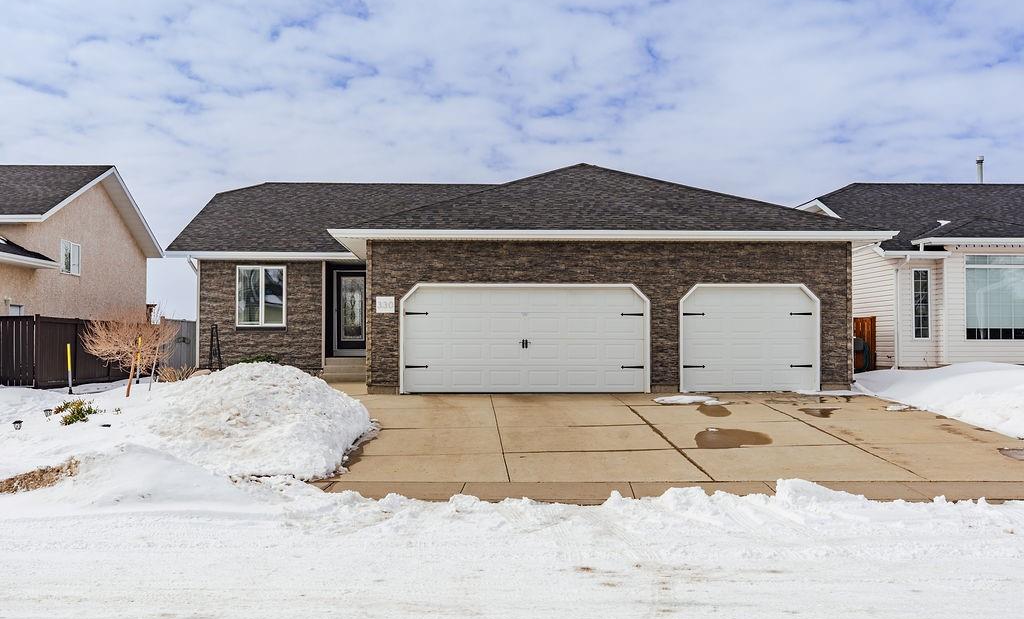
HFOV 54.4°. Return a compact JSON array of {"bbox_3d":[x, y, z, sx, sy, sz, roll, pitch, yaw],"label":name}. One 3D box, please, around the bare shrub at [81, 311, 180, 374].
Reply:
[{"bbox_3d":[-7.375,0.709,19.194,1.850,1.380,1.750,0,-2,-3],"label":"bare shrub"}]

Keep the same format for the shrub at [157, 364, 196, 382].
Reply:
[{"bbox_3d":[-7.416,1.447,22.071,0.880,0.460,0.780,0,-2,-3],"label":"shrub"}]

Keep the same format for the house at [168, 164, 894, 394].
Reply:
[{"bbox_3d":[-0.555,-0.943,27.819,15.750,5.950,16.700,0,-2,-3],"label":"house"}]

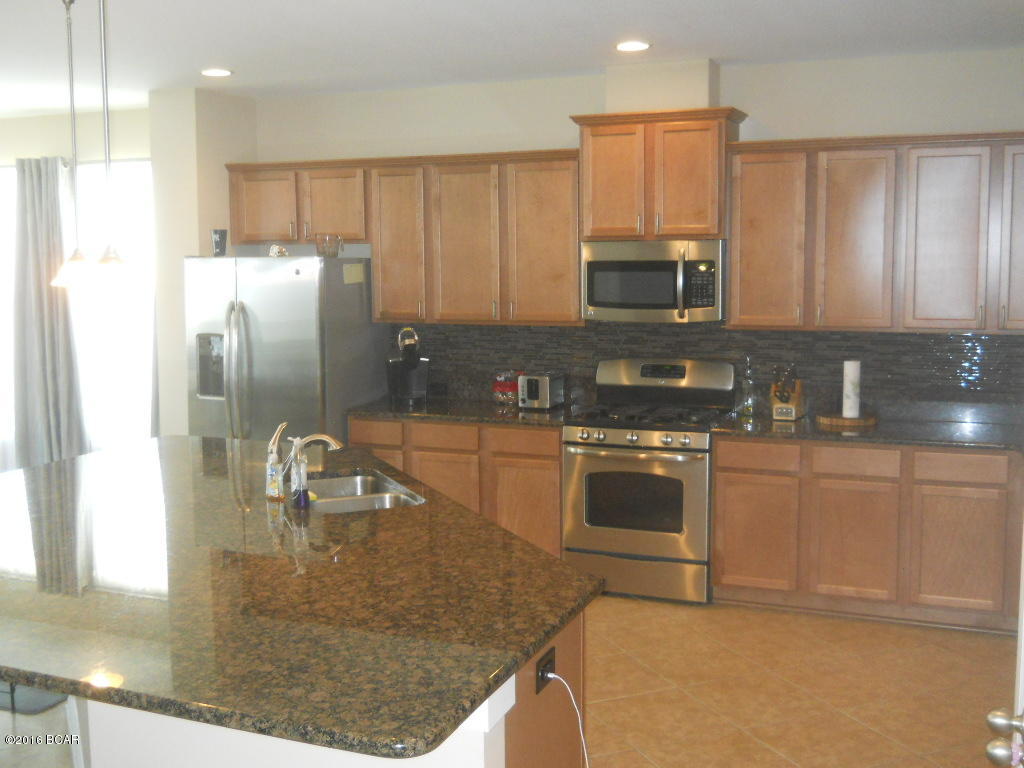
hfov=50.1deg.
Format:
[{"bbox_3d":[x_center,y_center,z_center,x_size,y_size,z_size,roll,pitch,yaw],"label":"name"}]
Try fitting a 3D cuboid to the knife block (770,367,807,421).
[{"bbox_3d":[1.460,0.034,5.769,0.118,0.285,0.195,4,8,33],"label":"knife block"}]

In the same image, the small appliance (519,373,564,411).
[{"bbox_3d":[0.164,0.038,6.165,0.180,0.182,0.245,2,7,21],"label":"small appliance"}]

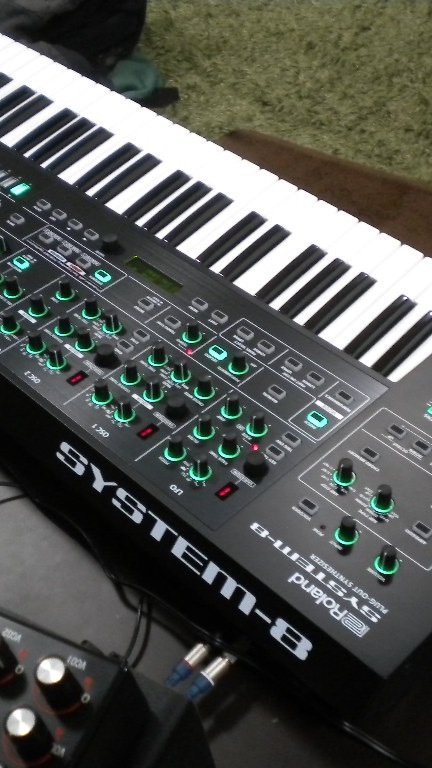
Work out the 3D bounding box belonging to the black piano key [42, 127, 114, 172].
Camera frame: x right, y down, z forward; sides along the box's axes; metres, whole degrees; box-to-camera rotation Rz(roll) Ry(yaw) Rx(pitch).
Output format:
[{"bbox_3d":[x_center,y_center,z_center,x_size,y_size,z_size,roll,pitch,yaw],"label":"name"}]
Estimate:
[{"bbox_3d":[-0.131,-0.228,1.004,0.011,0.012,0.080,35,64,31],"label":"black piano key"}]

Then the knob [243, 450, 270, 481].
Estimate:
[{"bbox_3d":[0.029,0.056,0.732,0.018,0.013,0.018,-1,45,1],"label":"knob"}]

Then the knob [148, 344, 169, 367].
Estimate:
[{"bbox_3d":[-0.044,-0.024,0.791,0.015,0.015,0.015,0,45,0],"label":"knob"}]

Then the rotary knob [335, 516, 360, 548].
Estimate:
[{"bbox_3d":[0.088,0.096,0.688,0.015,0.017,0.015,-1,45,1],"label":"rotary knob"}]

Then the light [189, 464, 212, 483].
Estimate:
[{"bbox_3d":[-0.010,0.061,0.721,0.016,0.003,0.016,-1,45,1],"label":"light"}]

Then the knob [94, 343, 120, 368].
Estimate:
[{"bbox_3d":[-0.084,-0.023,0.798,0.019,0.011,0.019,-1,45,1],"label":"knob"}]

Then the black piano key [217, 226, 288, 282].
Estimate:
[{"bbox_3d":[0.034,-0.113,0.885,0.011,0.012,0.080,35,64,31],"label":"black piano key"}]

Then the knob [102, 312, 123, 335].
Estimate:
[{"bbox_3d":[-0.083,-0.050,0.827,0.015,0.015,0.015,-1,45,1],"label":"knob"}]

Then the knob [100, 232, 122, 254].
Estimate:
[{"bbox_3d":[-0.090,-0.122,0.898,0.019,0.011,0.019,-1,45,1],"label":"knob"}]

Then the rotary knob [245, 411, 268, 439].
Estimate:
[{"bbox_3d":[0.030,0.028,0.744,0.015,0.015,0.015,-1,45,1],"label":"rotary knob"}]

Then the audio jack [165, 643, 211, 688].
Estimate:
[{"bbox_3d":[-0.019,0.183,0.673,0.040,0.013,0.013,-40,56,-24],"label":"audio jack"}]

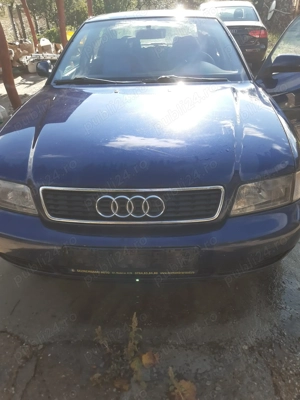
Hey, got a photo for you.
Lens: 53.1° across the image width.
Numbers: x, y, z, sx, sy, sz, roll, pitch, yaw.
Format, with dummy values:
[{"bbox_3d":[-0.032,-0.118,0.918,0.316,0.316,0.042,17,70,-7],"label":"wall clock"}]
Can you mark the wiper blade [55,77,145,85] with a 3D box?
[{"bbox_3d":[-0.350,-0.827,2.085,0.630,0.050,0.060,7,30,12],"label":"wiper blade"}]

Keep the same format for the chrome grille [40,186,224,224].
[{"bbox_3d":[-0.068,0.024,1.177,0.725,0.145,0.090,1,17,2],"label":"chrome grille"}]

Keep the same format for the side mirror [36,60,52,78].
[{"bbox_3d":[-0.830,-1.056,2.422,0.180,0.135,0.130,4,30,7],"label":"side mirror"}]

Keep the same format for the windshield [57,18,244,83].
[{"bbox_3d":[0.005,-1.128,2.264,1.400,0.120,0.870,1,60,2],"label":"windshield"}]

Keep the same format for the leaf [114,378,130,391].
[{"bbox_3d":[-0.112,0.752,1.225,0.065,0.020,0.050,1,30,2],"label":"leaf"}]

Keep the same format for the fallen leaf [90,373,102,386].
[{"bbox_3d":[-0.221,0.743,1.243,0.052,0.020,0.055,1,30,2],"label":"fallen leaf"}]

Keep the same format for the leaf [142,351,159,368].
[{"bbox_3d":[0.002,0.698,1.311,0.070,0.030,0.065,1,30,2],"label":"leaf"}]

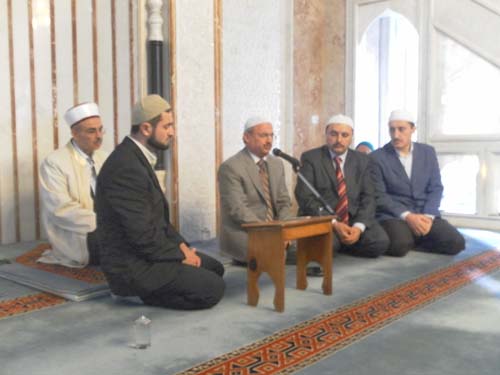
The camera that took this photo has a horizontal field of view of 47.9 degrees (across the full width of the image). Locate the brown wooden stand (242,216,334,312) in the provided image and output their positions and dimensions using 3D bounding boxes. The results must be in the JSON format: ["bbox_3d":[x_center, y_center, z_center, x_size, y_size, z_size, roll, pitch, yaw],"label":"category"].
[{"bbox_3d":[0.188,0.329,2.575,0.214,0.373,0.445,3,5,39],"label":"brown wooden stand"}]

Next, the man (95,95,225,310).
[{"bbox_3d":[-0.420,0.038,2.638,0.660,0.945,0.540,0,4,-6],"label":"man"}]

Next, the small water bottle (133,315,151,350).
[{"bbox_3d":[-0.377,0.496,1.970,0.058,0.118,0.058,0,4,0],"label":"small water bottle"}]

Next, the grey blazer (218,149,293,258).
[{"bbox_3d":[0.035,0.095,3.554,0.500,0.670,0.440,-3,5,-40],"label":"grey blazer"}]

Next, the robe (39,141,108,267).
[{"bbox_3d":[-1.050,0.079,3.493,0.500,0.750,0.520,3,5,38],"label":"robe"}]

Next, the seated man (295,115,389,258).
[{"bbox_3d":[0.610,-0.032,3.806,0.570,0.930,0.640,-1,4,-12],"label":"seated man"}]

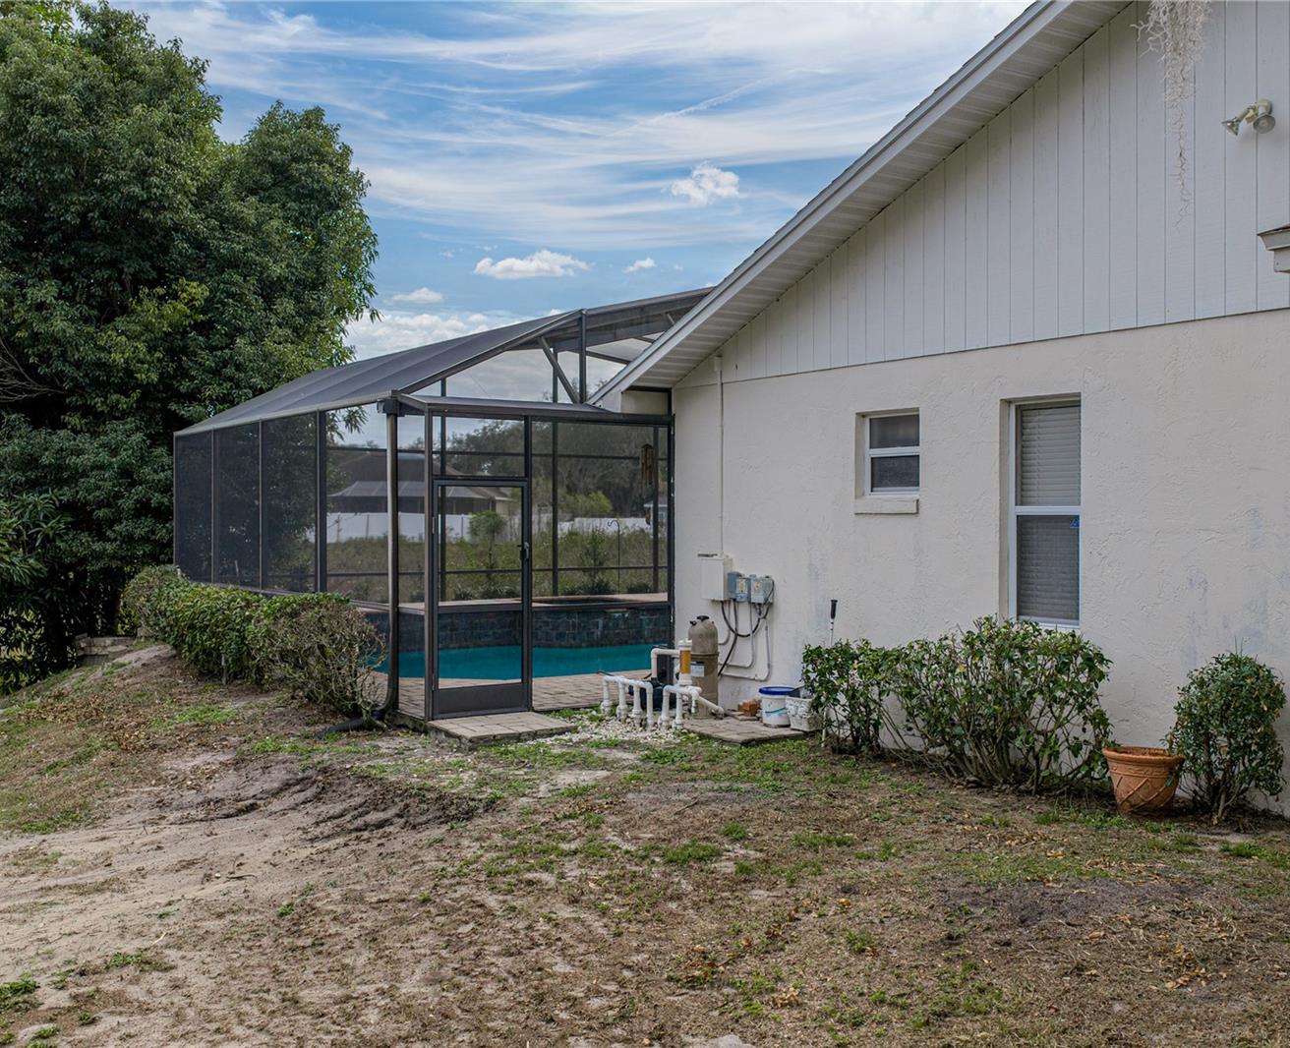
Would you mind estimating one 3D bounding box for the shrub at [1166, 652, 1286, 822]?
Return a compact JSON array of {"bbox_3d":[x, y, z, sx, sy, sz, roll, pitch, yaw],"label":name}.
[{"bbox_3d":[3.493,1.282,7.348,0.640,1.020,0.660,-1,1,-37],"label":"shrub"}]

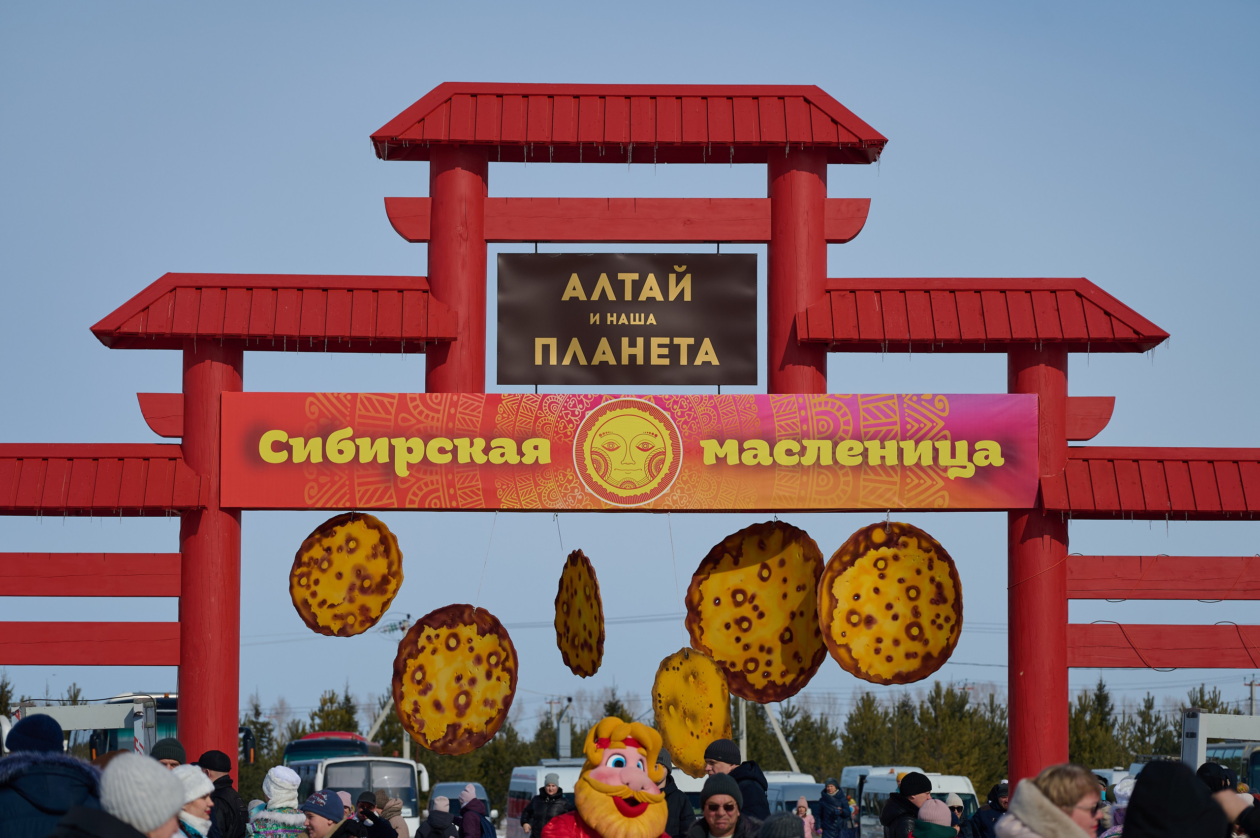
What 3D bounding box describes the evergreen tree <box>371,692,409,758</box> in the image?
[{"bbox_3d":[-8.076,11.823,119.420,1.900,4.987,1.900,0,-6,0],"label":"evergreen tree"}]

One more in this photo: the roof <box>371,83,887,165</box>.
[{"bbox_3d":[-0.003,-2.201,25.880,3.745,0.538,0.920,0,-6,0],"label":"roof"}]

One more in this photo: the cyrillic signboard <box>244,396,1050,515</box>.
[{"bbox_3d":[-0.007,0.235,25.370,5.933,0.833,0.080,0,-6,0],"label":"cyrillic signboard"}]

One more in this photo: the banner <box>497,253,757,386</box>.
[{"bbox_3d":[-0.020,-0.732,25.723,1.915,0.972,0.060,0,-6,0],"label":"banner"}]

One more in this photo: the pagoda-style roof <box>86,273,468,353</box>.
[{"bbox_3d":[-2.560,-0.793,25.730,2.632,0.540,1.000,0,-6,0],"label":"pagoda-style roof"}]

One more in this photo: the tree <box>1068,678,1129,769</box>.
[{"bbox_3d":[16.048,11.631,119.440,2.100,5.542,2.100,0,-6,0],"label":"tree"}]

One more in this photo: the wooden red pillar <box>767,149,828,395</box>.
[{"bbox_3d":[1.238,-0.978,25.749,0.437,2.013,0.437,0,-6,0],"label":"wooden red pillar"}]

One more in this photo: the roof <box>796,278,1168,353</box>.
[{"bbox_3d":[2.544,-0.772,25.727,2.681,0.525,1.000,0,-6,0],"label":"roof"}]

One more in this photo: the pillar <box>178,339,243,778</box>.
[{"bbox_3d":[-3.061,1.854,25.447,0.437,4.895,0.437,0,-6,0],"label":"pillar"}]

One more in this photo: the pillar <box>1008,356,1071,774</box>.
[{"bbox_3d":[2.983,1.875,25.445,0.437,4.895,0.437,0,-6,0],"label":"pillar"}]

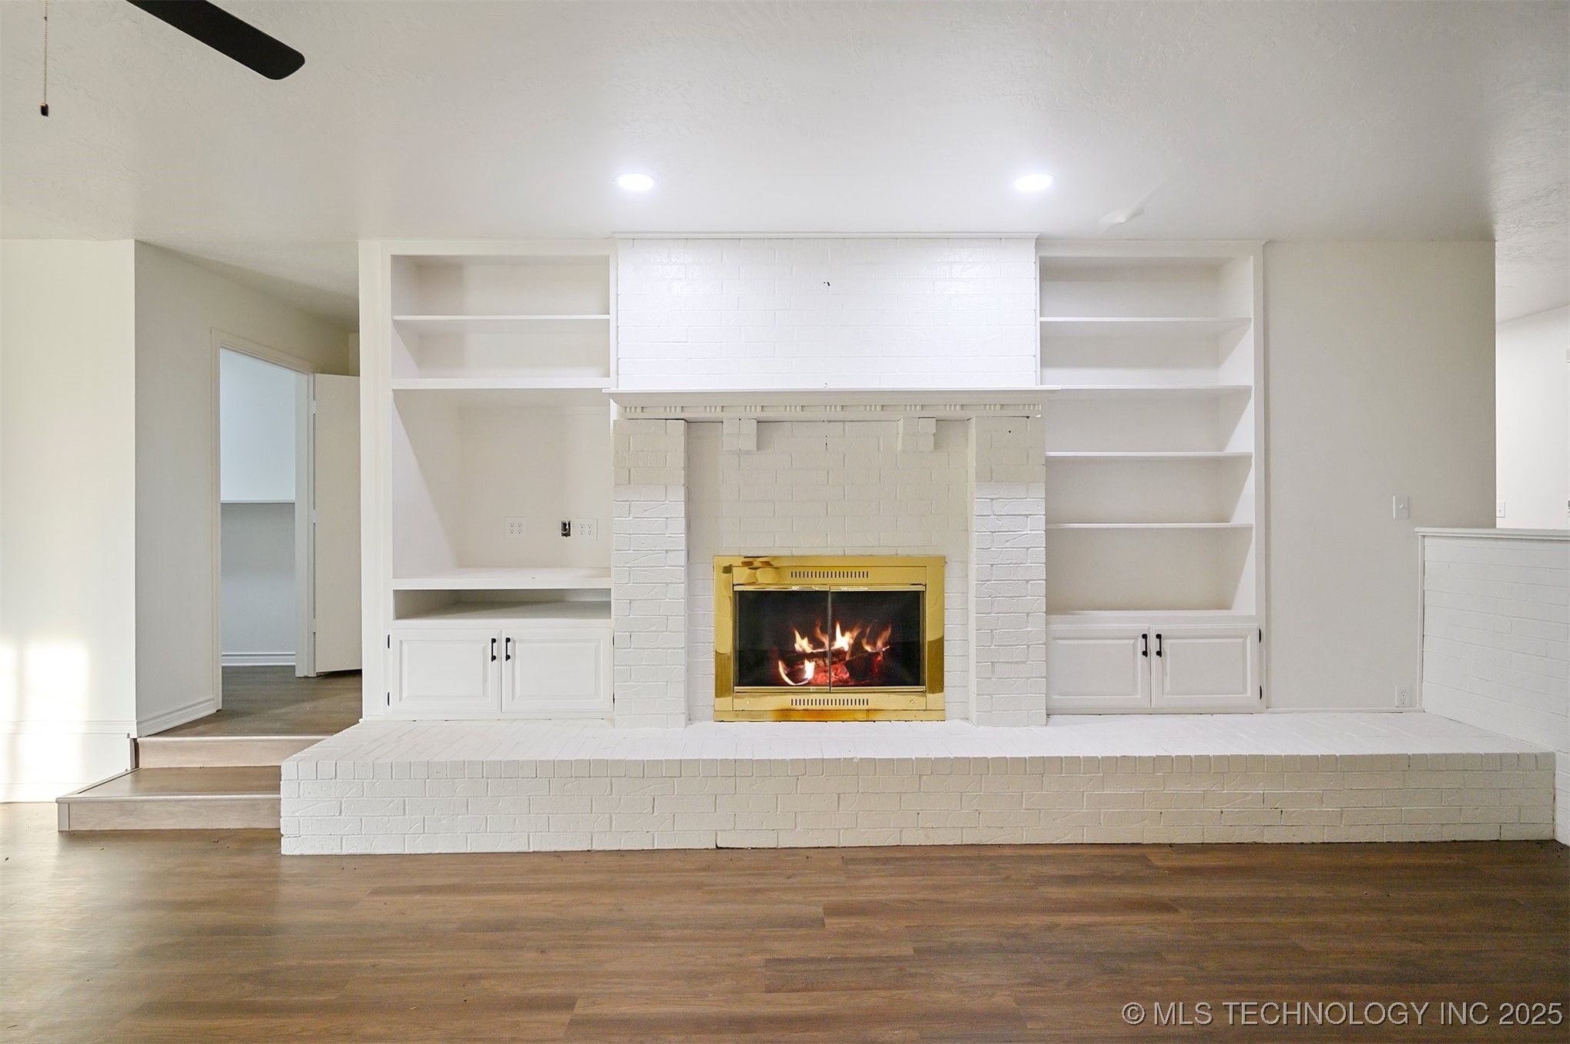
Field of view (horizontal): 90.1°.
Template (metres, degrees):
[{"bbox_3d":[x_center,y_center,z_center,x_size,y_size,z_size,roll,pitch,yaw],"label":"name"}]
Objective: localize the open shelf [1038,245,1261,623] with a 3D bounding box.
[{"bbox_3d":[1.791,-0.440,4.020,1.148,1.875,0.307,0,0,-1],"label":"open shelf"}]

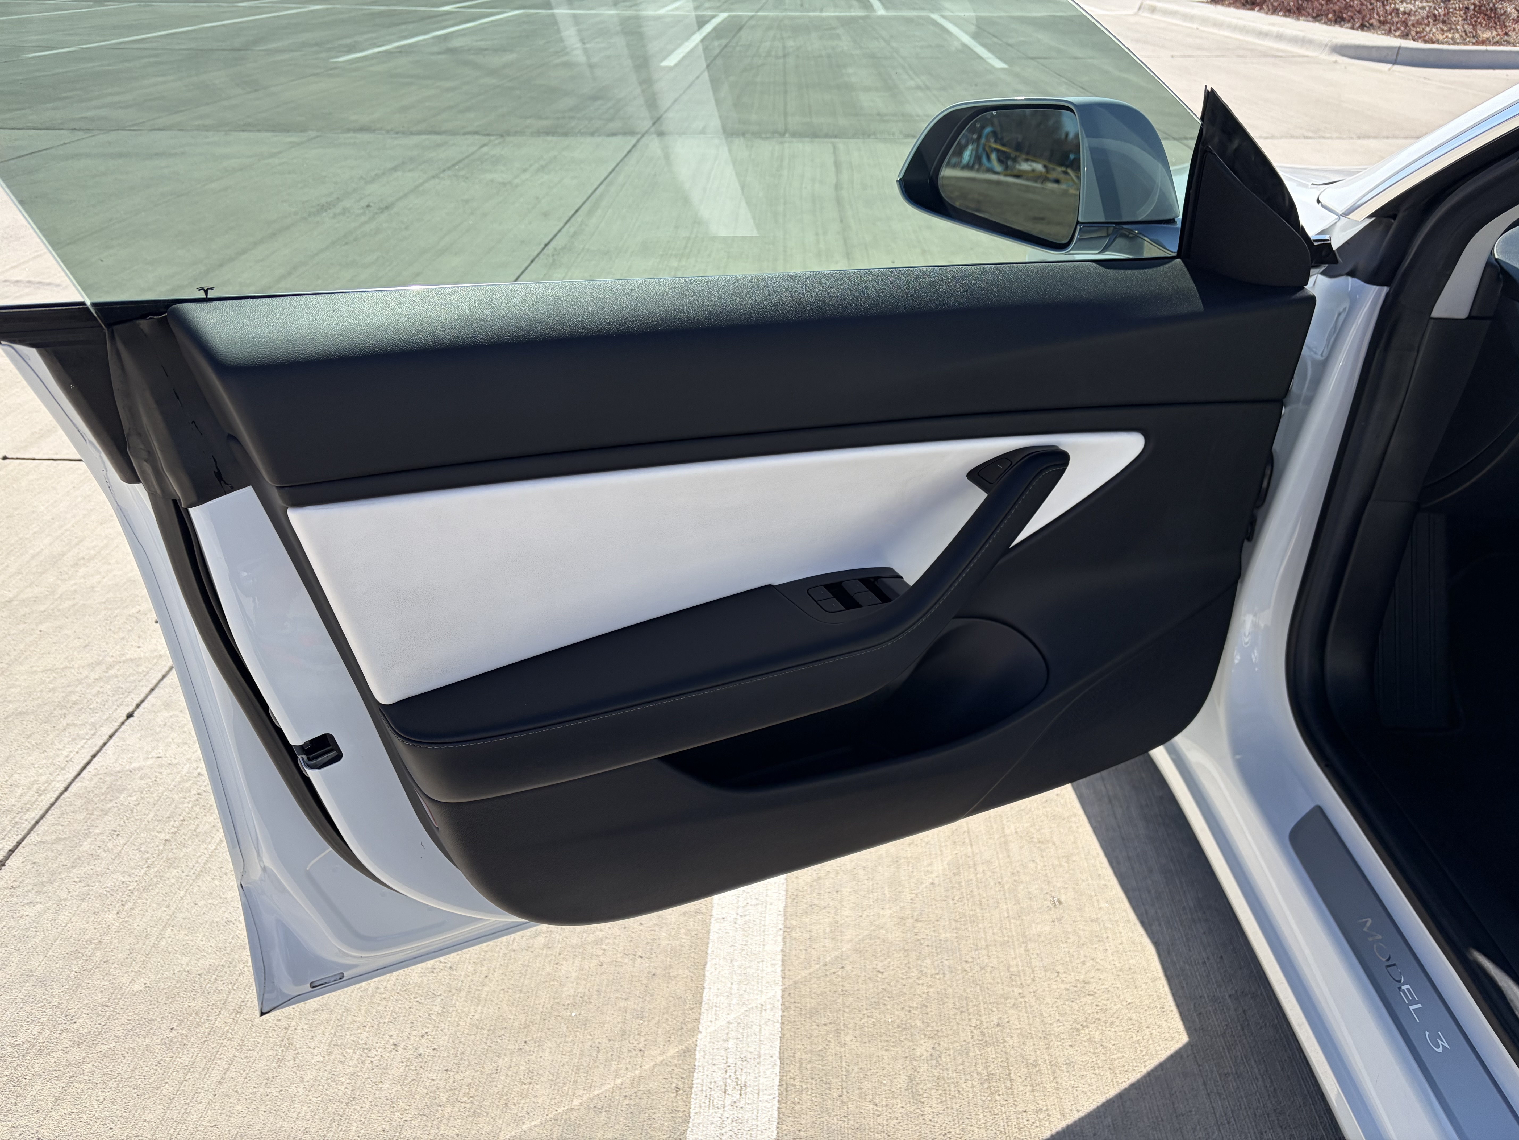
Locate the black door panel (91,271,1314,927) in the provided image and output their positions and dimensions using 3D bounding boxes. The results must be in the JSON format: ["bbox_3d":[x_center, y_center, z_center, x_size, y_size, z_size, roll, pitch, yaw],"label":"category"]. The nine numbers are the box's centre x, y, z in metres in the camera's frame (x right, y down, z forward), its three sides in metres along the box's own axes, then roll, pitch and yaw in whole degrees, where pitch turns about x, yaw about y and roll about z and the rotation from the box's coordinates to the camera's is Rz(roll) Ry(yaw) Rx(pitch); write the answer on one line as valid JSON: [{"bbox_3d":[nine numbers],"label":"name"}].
[{"bbox_3d":[0.058,0.037,1.099,1.020,0.645,0.160,-10,30,-18],"label":"black door panel"}]

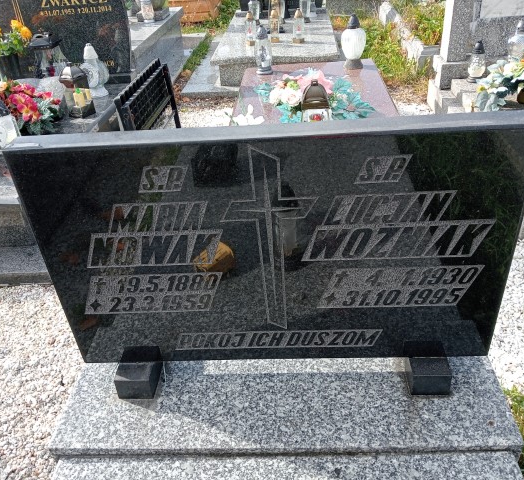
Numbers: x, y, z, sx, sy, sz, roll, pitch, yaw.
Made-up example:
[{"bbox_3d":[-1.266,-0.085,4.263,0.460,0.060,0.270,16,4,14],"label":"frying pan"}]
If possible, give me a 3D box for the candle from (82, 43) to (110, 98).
[{"bbox_3d":[-1.111,-1.115,3.385,0.165,0.325,0.145,0,34,7],"label":"candle"}]

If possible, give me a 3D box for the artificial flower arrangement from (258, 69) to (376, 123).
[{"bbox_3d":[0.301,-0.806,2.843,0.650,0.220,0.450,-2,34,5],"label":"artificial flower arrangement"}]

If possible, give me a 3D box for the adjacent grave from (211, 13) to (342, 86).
[{"bbox_3d":[0.149,-1.735,4.594,0.966,0.210,1.620,-2,35,5],"label":"adjacent grave"}]

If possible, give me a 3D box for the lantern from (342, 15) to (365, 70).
[{"bbox_3d":[0.620,-1.345,3.489,0.168,0.340,0.168,-2,34,5],"label":"lantern"}]

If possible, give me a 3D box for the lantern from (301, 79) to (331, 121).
[{"bbox_3d":[0.259,-0.643,2.499,0.145,0.270,0.145,-2,35,5],"label":"lantern"}]

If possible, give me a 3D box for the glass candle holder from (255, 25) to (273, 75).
[{"bbox_3d":[0.012,-1.252,3.393,0.113,0.297,0.113,-2,35,5],"label":"glass candle holder"}]

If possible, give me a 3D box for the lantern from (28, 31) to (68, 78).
[{"bbox_3d":[-1.327,-1.105,3.269,0.190,0.355,0.190,12,38,23],"label":"lantern"}]

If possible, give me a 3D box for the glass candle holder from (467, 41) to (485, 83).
[{"bbox_3d":[1.286,-1.074,3.083,0.108,0.232,0.108,-2,34,5],"label":"glass candle holder"}]

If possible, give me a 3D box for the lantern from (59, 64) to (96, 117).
[{"bbox_3d":[-1.103,-0.899,3.090,0.140,0.300,0.140,17,40,29],"label":"lantern"}]

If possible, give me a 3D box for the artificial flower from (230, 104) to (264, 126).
[{"bbox_3d":[-0.076,-0.615,2.592,0.180,0.110,0.160,-2,35,5],"label":"artificial flower"}]

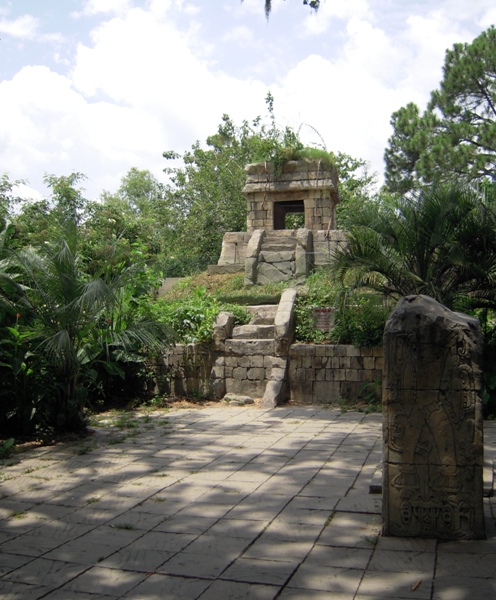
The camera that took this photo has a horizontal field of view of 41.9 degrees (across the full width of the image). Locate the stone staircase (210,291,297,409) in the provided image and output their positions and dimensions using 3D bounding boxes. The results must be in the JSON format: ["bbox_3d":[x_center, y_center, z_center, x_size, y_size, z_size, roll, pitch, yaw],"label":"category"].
[{"bbox_3d":[0.072,1.108,16.164,1.800,2.750,2.800,-1,-3,14],"label":"stone staircase"}]

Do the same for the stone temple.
[{"bbox_3d":[1.365,-2.400,21.420,4.500,4.100,4.200,-1,-3,12],"label":"stone temple"}]

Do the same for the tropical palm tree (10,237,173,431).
[{"bbox_3d":[-2.636,0.564,10.900,2.700,3.200,2.500,-1,-3,0],"label":"tropical palm tree"}]

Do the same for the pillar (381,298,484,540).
[{"bbox_3d":[1.463,0.912,5.252,0.800,1.900,0.360,-1,-3,9],"label":"pillar"}]

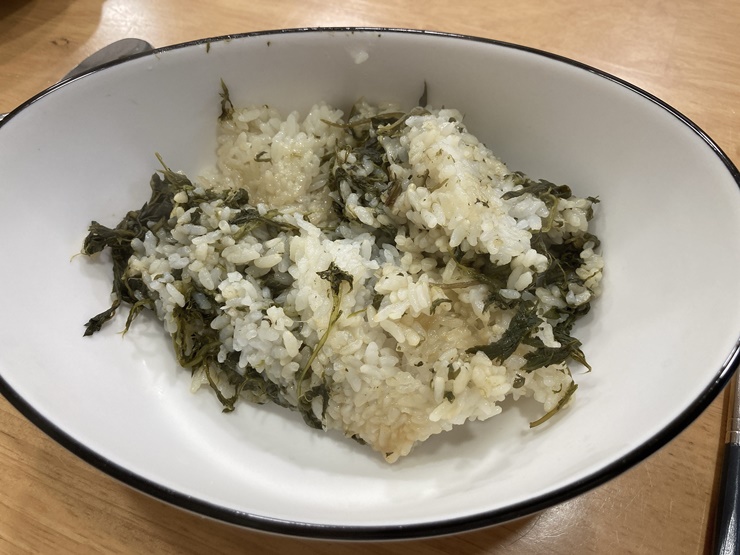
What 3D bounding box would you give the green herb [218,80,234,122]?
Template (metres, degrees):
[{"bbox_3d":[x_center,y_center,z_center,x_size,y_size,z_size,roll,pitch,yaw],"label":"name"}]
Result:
[{"bbox_3d":[-0.059,-0.073,0.247,0.007,0.018,0.005,-7,26,-6],"label":"green herb"}]

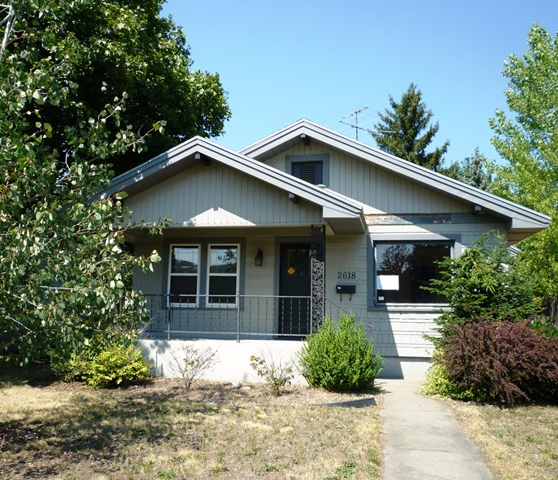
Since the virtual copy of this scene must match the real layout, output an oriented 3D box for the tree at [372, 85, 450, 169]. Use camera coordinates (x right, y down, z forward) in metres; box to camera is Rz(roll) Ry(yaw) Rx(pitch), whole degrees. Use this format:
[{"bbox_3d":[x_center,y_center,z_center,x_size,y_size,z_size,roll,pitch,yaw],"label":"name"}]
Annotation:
[{"bbox_3d":[7.624,-1.948,30.620,5.600,14.780,5.600,0,-8,11],"label":"tree"}]

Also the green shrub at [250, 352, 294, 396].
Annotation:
[{"bbox_3d":[-0.121,2.155,8.740,0.720,0.680,0.680,0,-8,11],"label":"green shrub"}]

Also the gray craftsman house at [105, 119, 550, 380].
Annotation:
[{"bbox_3d":[1.268,0.632,14.993,9.500,5.400,11.200,0,-8,11],"label":"gray craftsman house"}]

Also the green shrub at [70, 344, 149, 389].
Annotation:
[{"bbox_3d":[-2.987,2.192,9.574,1.380,0.710,1.100,0,-8,11],"label":"green shrub"}]

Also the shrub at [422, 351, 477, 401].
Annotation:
[{"bbox_3d":[2.786,2.176,8.765,0.920,0.760,0.820,0,-8,11],"label":"shrub"}]

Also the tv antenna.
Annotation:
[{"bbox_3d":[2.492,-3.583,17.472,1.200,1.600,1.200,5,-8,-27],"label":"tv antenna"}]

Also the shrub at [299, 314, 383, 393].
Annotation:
[{"bbox_3d":[1.072,1.931,9.197,1.400,1.290,1.330,0,-8,11],"label":"shrub"}]

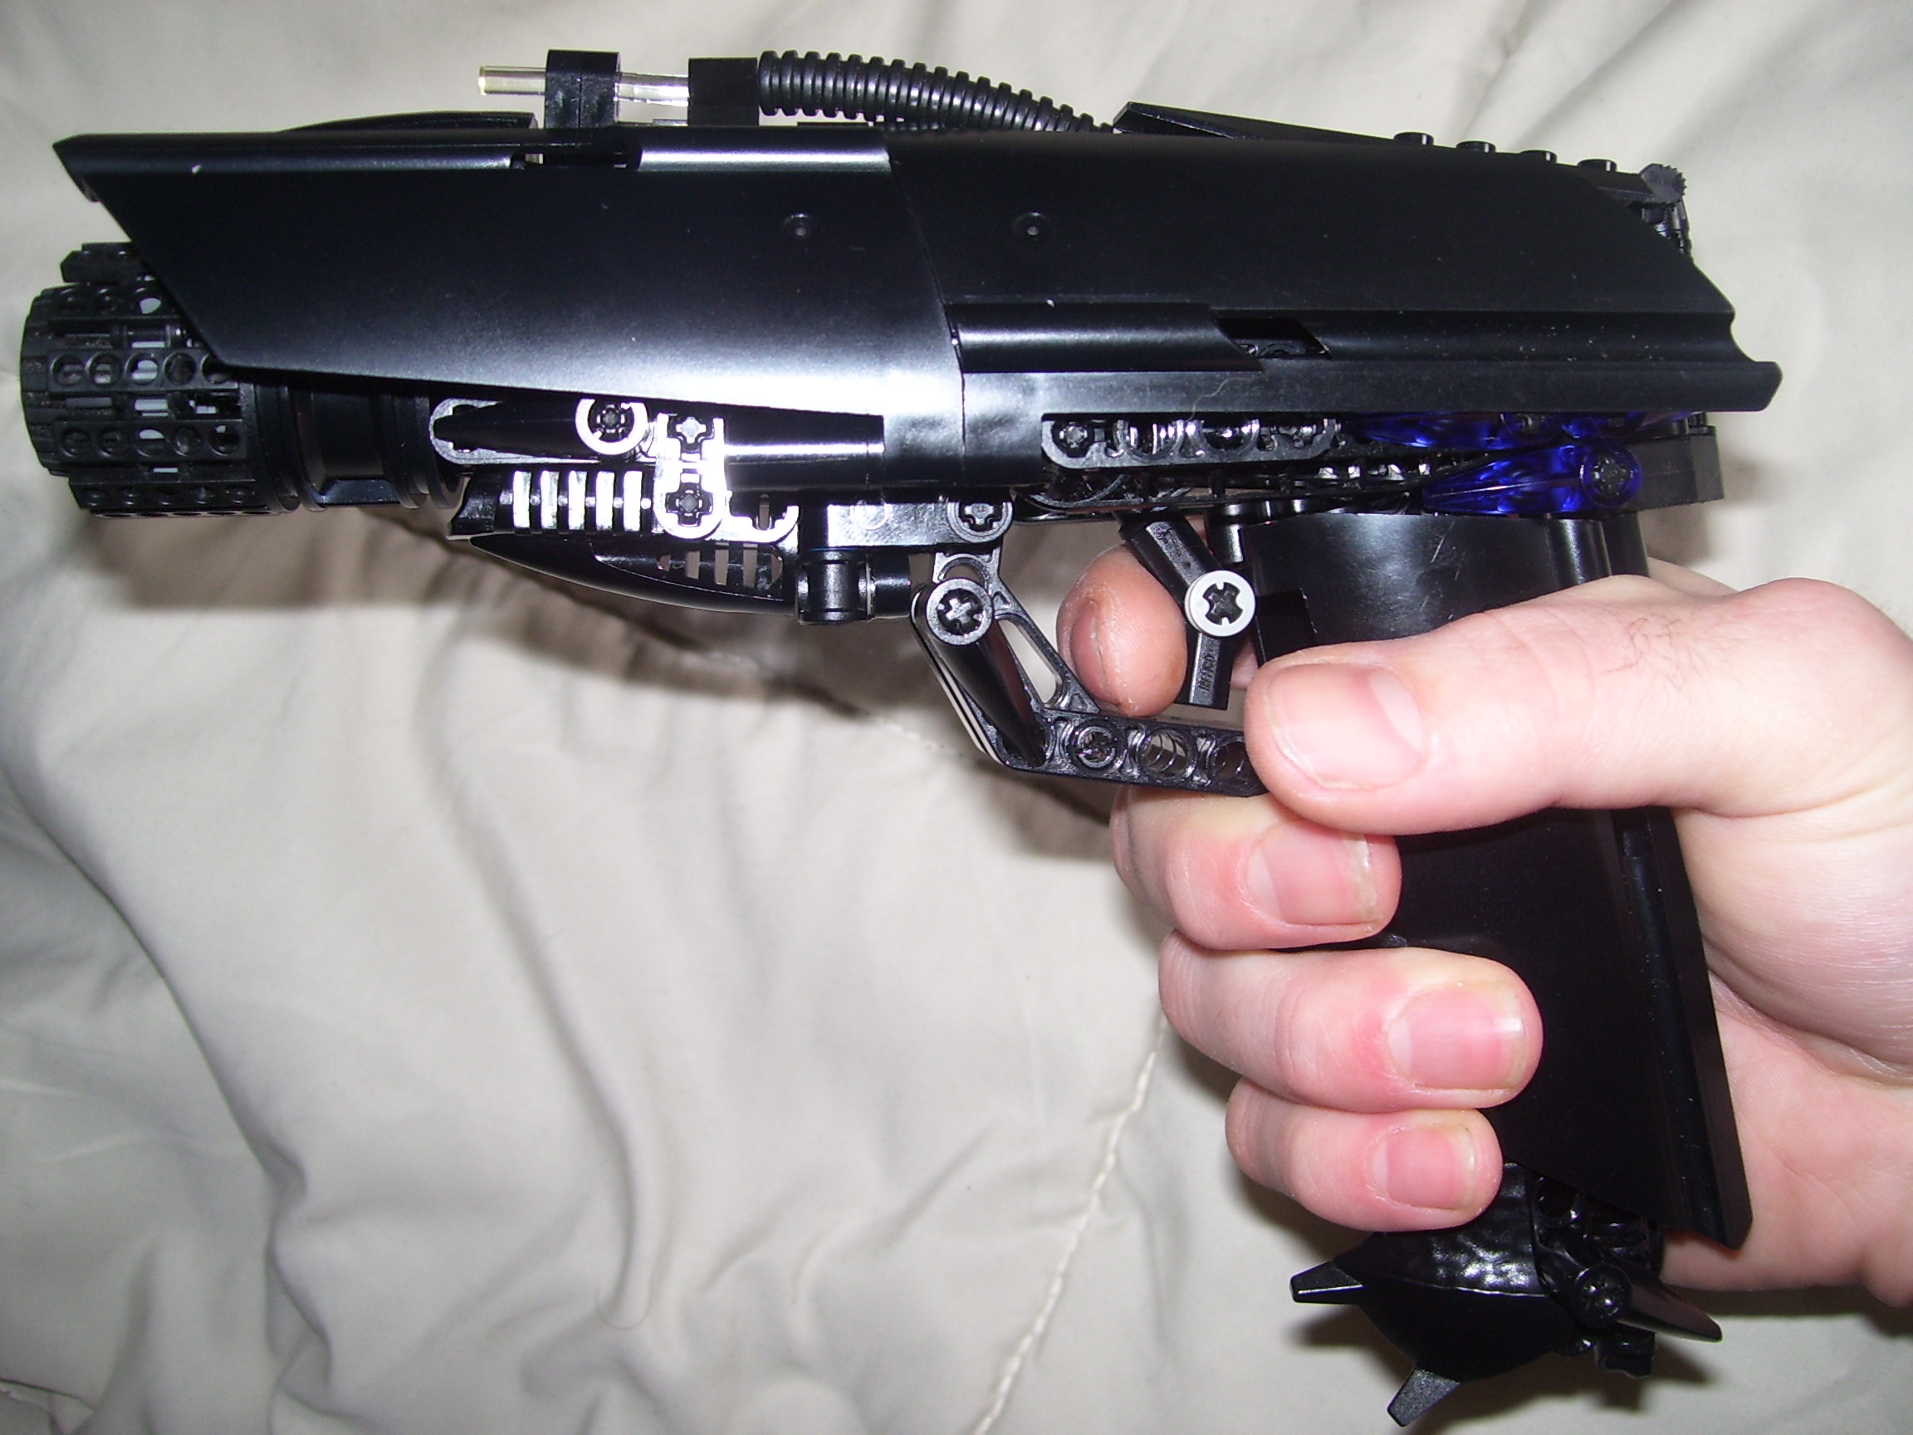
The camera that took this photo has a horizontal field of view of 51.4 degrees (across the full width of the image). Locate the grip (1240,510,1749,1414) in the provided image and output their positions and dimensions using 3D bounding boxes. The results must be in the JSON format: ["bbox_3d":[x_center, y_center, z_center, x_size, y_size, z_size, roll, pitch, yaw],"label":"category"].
[{"bbox_3d":[0.058,0.028,0.228,0.049,0.036,0.097,-5,90,0],"label":"grip"}]

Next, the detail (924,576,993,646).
[{"bbox_3d":[0.000,-0.012,0.225,0.007,0.007,0.007,0,90,0],"label":"detail"}]

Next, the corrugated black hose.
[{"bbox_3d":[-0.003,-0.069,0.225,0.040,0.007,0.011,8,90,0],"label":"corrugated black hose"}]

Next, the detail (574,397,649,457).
[{"bbox_3d":[-0.036,-0.031,0.208,0.007,0.006,0.007,0,90,0],"label":"detail"}]

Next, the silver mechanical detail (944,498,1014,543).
[{"bbox_3d":[0.003,-0.024,0.228,0.007,0.006,0.007,0,90,0],"label":"silver mechanical detail"}]

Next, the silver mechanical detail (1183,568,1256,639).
[{"bbox_3d":[0.030,-0.013,0.222,0.007,0.004,0.007,0,90,0],"label":"silver mechanical detail"}]

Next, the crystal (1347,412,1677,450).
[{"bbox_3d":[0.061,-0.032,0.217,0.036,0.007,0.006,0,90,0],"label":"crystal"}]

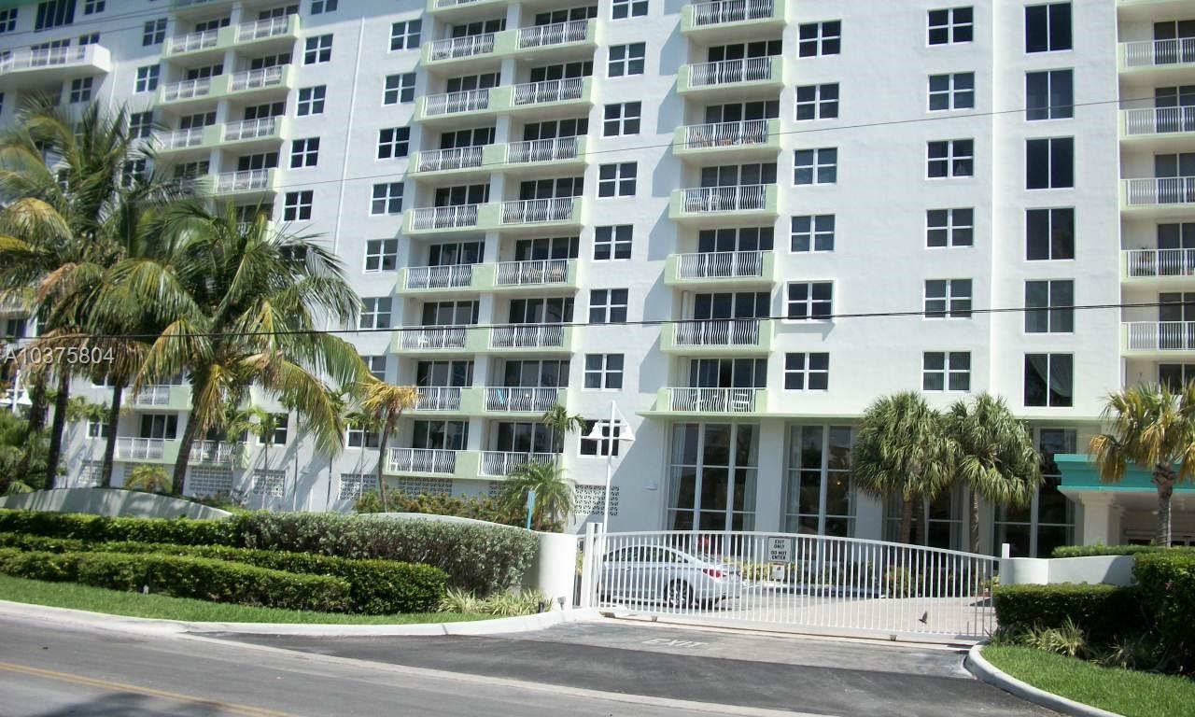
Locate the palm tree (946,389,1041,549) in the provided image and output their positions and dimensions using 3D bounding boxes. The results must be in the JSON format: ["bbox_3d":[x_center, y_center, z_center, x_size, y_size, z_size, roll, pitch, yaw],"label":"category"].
[{"bbox_3d":[12.506,4.467,38.400,3.150,6.800,3.150,0,-10,26],"label":"palm tree"}]

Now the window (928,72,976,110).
[{"bbox_3d":[13.357,-10.052,45.665,1.760,1.480,0.140,0,-10,26],"label":"window"}]

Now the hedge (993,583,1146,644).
[{"bbox_3d":[9.158,4.932,23.400,2.900,1.150,1.100,1,-9,17],"label":"hedge"}]

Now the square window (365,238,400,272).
[{"bbox_3d":[-9.794,-4.683,55.043,1.670,1.390,0.150,0,-10,25],"label":"square window"}]

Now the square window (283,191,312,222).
[{"bbox_3d":[-14.553,-7.401,58.864,1.760,1.480,0.140,0,-10,26],"label":"square window"}]

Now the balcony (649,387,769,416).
[{"bbox_3d":[4.619,1.799,46.938,4.500,1.120,1.000,0,-10,25],"label":"balcony"}]

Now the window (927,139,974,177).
[{"bbox_3d":[13.061,-7.356,44.679,1.670,1.390,0.150,0,-10,25],"label":"window"}]

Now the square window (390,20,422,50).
[{"bbox_3d":[-8.985,-15.134,56.782,1.680,1.420,0.150,0,-10,26],"label":"square window"}]

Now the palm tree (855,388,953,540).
[{"bbox_3d":[9.975,4.438,39.300,3.250,6.800,3.250,0,-10,26],"label":"palm tree"}]

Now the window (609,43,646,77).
[{"bbox_3d":[1.260,-12.623,51.232,1.680,1.420,0.150,0,-10,26],"label":"window"}]

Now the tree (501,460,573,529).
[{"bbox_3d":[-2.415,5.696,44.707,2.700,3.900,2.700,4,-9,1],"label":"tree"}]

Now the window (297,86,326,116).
[{"bbox_3d":[-14.122,-12.676,59.726,1.760,1.480,0.140,0,-10,26],"label":"window"}]

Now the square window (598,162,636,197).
[{"bbox_3d":[0.862,-7.507,51.238,1.760,1.480,0.140,0,-10,26],"label":"square window"}]

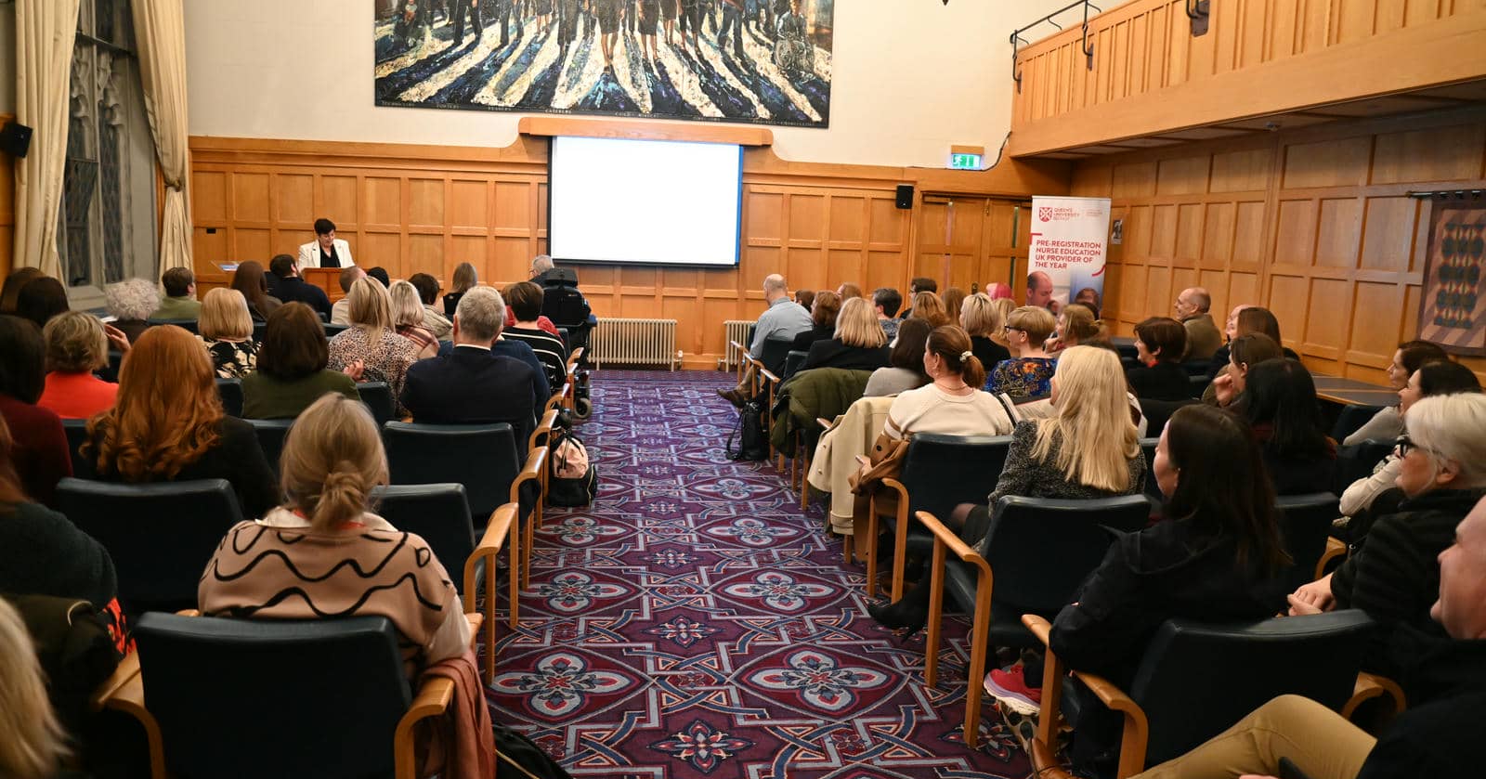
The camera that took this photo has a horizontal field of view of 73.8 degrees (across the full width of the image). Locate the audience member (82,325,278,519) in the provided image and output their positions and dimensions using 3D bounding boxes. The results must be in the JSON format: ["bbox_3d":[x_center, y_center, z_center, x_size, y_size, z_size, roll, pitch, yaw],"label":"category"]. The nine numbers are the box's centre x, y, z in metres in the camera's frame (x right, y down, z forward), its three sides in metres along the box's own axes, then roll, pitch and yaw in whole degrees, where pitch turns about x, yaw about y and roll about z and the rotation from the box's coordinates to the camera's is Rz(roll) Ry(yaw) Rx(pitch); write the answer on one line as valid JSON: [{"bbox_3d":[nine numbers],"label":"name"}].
[{"bbox_3d":[-1.699,0.400,3.186,0.520,1.250,0.800,1,9,-7],"label":"audience member"}]

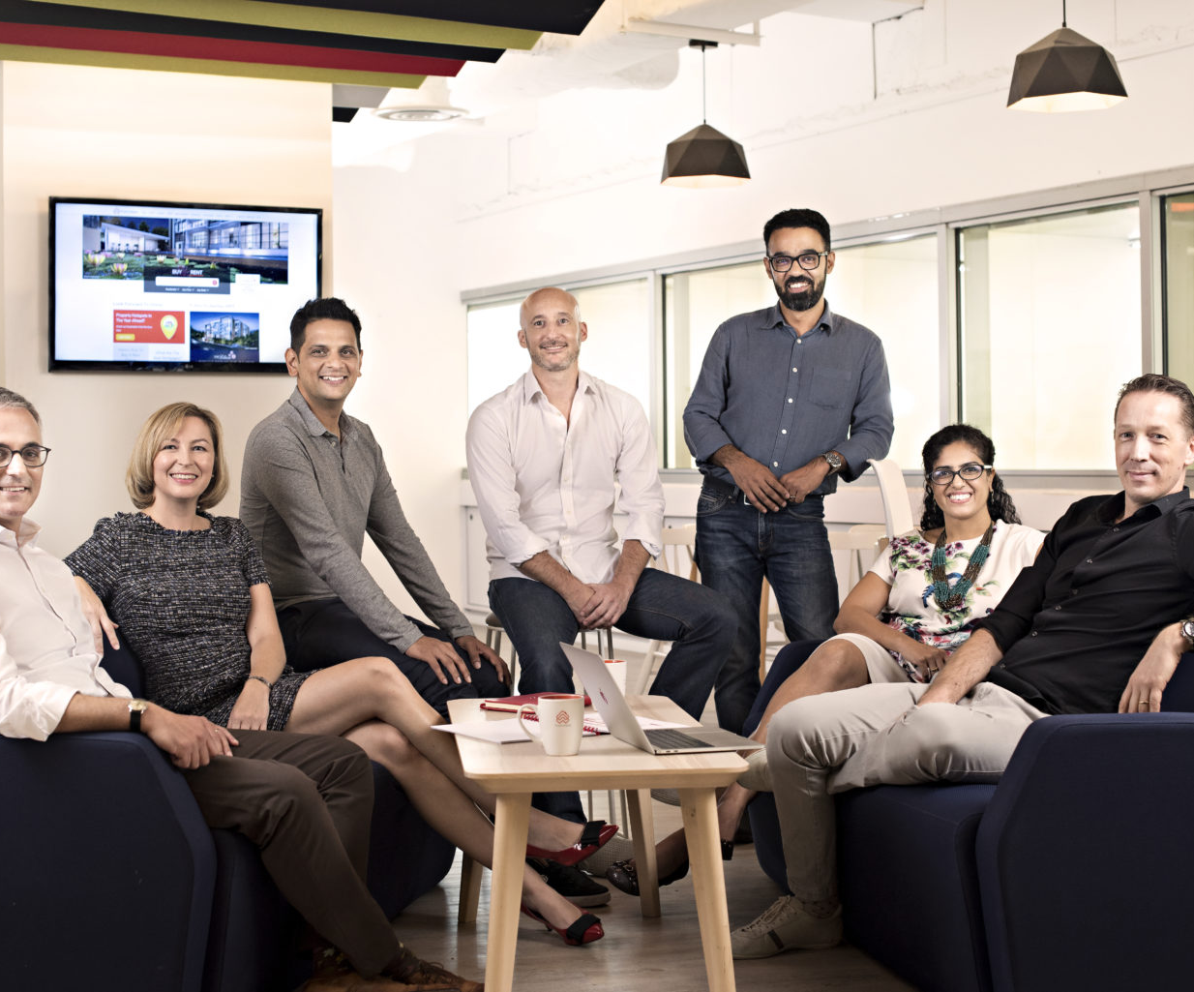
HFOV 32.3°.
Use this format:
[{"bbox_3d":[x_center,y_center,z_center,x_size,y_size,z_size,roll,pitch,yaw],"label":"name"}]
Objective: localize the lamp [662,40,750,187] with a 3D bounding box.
[{"bbox_3d":[0.442,-1.557,8.400,0.362,0.575,0.362,-1,1,0],"label":"lamp"}]

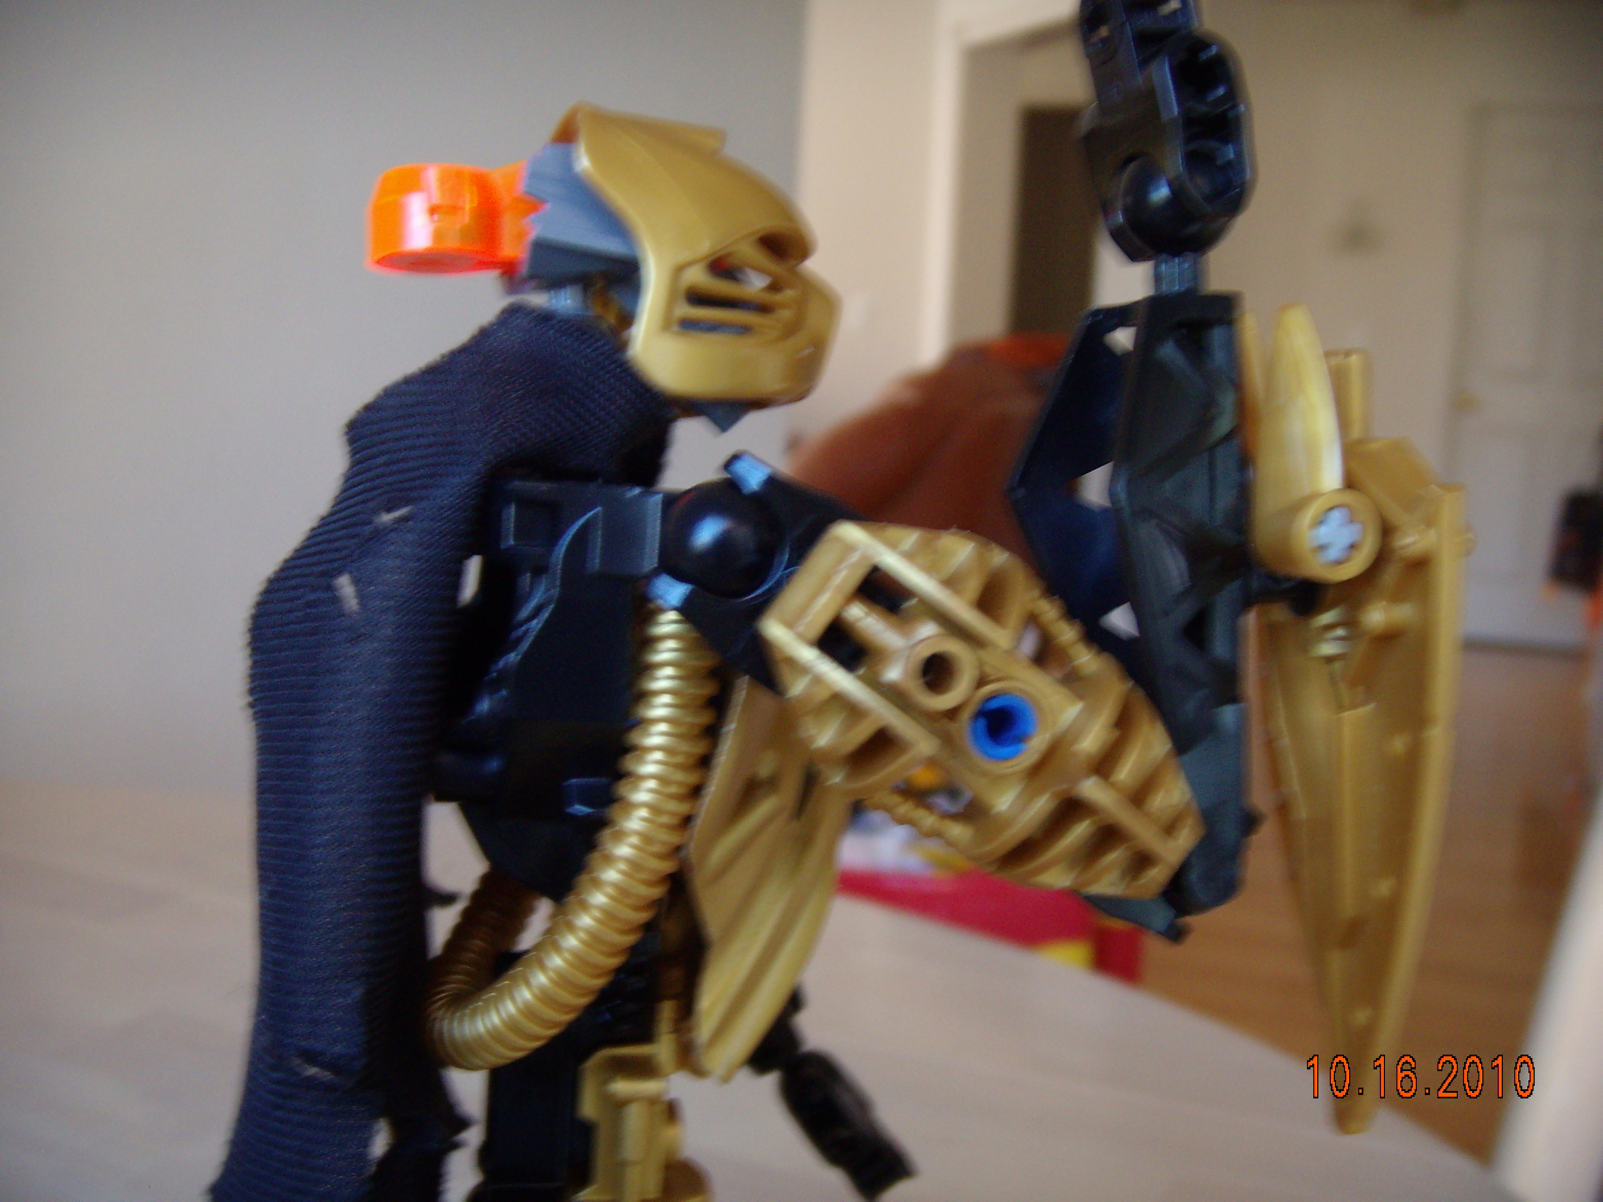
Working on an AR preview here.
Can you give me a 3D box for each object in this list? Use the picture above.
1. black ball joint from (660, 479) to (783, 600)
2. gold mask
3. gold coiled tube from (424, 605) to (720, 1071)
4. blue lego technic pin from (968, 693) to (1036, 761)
[{"bbox_3d":[-0.007,-0.005,0.150,0.010,0.010,0.010,3,5,0],"label":"black ball joint"},{"bbox_3d":[-0.010,-0.033,0.167,0.026,0.025,0.023,8,3,-12],"label":"gold mask"},{"bbox_3d":[-0.025,0.022,0.170,0.024,0.048,0.051,2,5,-18],"label":"gold coiled tube"},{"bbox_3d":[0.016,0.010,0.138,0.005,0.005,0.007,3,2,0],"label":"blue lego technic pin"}]

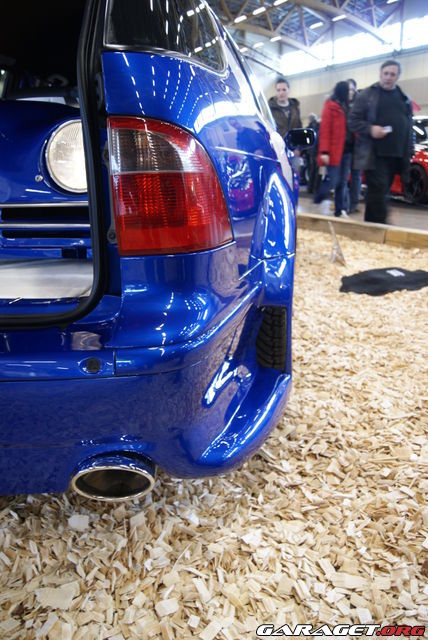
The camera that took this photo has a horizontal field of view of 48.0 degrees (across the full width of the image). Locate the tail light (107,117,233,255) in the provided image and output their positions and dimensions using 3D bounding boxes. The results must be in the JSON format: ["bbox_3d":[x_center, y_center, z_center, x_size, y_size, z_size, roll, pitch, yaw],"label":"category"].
[{"bbox_3d":[-0.081,-0.263,0.930,0.205,0.250,0.140,1,20,9],"label":"tail light"}]

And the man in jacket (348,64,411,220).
[{"bbox_3d":[1.855,-1.913,5.347,0.580,1.750,0.400,-11,21,-23],"label":"man in jacket"}]

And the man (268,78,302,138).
[{"bbox_3d":[0.977,-2.334,6.616,0.500,1.770,0.320,-3,20,0],"label":"man"}]

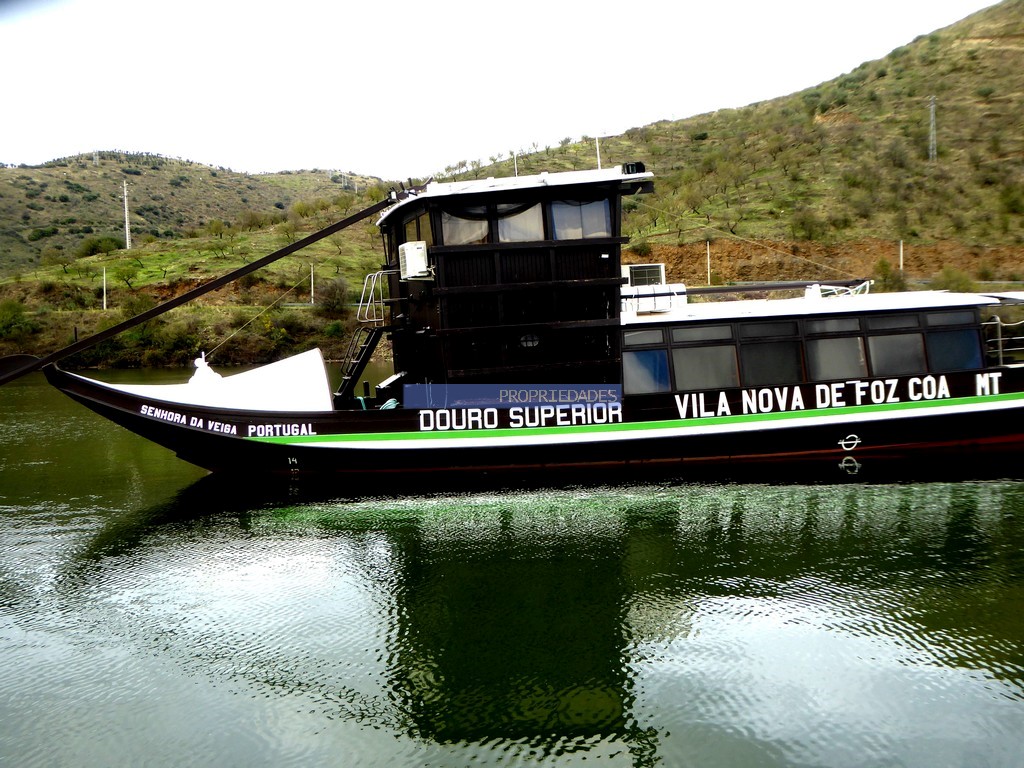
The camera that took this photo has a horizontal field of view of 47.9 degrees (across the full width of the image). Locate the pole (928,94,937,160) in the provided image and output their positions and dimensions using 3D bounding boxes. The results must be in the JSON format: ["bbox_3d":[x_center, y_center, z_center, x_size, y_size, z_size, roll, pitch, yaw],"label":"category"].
[{"bbox_3d":[87.537,-53.047,240.000,1.650,13.834,1.500,0,1,20],"label":"pole"}]

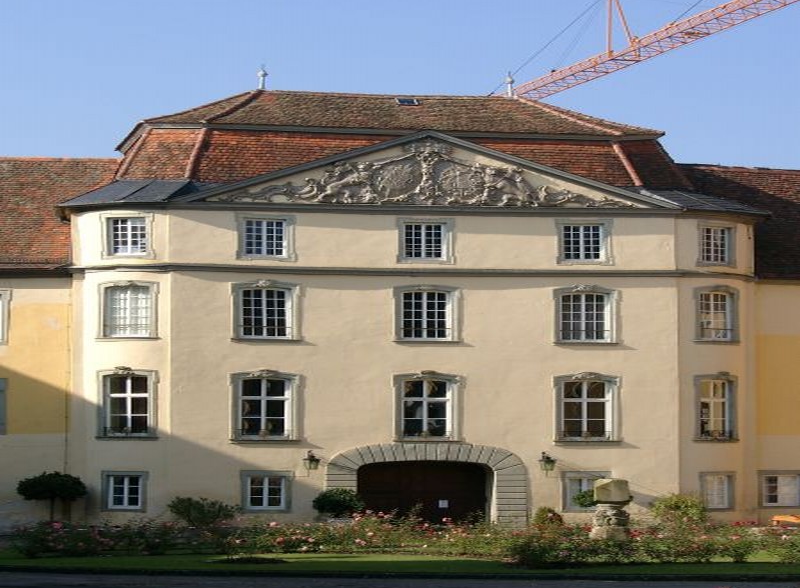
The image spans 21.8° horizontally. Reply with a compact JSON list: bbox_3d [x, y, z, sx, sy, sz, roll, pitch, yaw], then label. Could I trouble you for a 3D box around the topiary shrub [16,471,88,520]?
[{"bbox_3d":[-11.110,6.506,66.500,2.270,1.726,2.156,0,-3,0],"label":"topiary shrub"}]

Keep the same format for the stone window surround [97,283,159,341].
[{"bbox_3d":[-8.863,0.537,67.651,2.234,1.954,0.350,-1,-3,19],"label":"stone window surround"}]

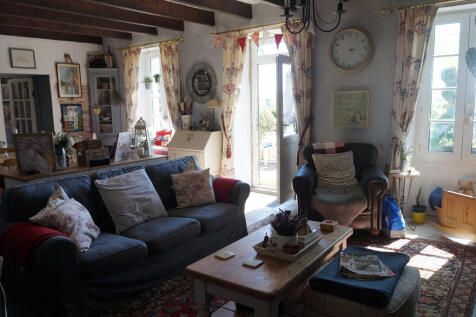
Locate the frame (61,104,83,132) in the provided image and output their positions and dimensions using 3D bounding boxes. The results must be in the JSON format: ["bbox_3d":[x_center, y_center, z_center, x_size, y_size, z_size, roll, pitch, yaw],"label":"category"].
[{"bbox_3d":[-3.143,-0.760,6.771,0.025,0.508,0.385,6,13,36],"label":"frame"}]

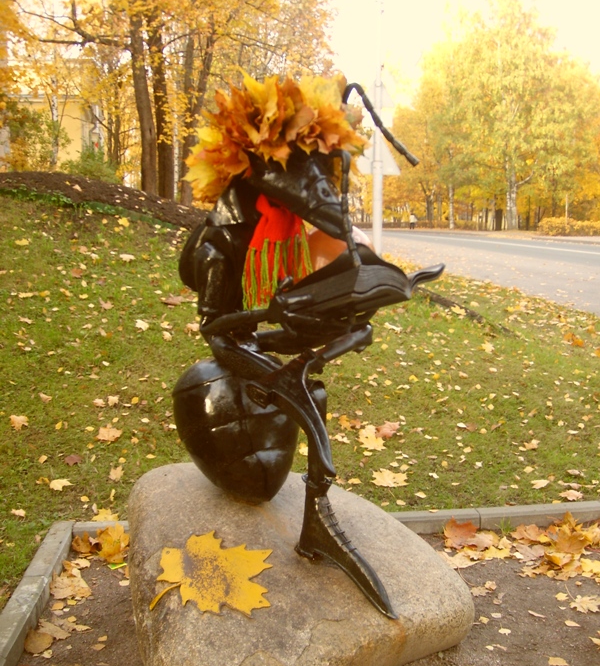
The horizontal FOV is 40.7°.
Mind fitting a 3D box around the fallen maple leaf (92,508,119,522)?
[{"bbox_3d":[-0.875,0.807,3.635,0.120,0.030,0.120,0,16,0],"label":"fallen maple leaf"}]

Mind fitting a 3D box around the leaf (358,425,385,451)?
[{"bbox_3d":[0.406,0.589,4.590,0.142,0.040,0.170,0,14,0],"label":"leaf"}]

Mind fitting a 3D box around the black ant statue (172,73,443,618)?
[{"bbox_3d":[0.020,-0.007,2.750,0.820,1.700,0.600,4,9,28],"label":"black ant statue"}]

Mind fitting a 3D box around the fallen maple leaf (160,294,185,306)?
[{"bbox_3d":[-1.105,-0.300,7.008,0.190,0.030,0.190,0,18,0],"label":"fallen maple leaf"}]

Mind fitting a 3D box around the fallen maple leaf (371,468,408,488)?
[{"bbox_3d":[0.450,0.718,4.069,0.180,0.035,0.160,0,14,0],"label":"fallen maple leaf"}]

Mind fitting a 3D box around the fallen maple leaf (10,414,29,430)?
[{"bbox_3d":[-1.622,0.508,4.676,0.100,0.030,0.100,0,16,0],"label":"fallen maple leaf"}]

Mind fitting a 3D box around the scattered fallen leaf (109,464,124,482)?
[{"bbox_3d":[-0.923,0.689,4.046,0.075,0.035,0.100,0,16,0],"label":"scattered fallen leaf"}]

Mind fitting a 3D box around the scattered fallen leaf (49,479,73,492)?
[{"bbox_3d":[-1.158,0.728,3.909,0.111,0.030,0.110,0,16,0],"label":"scattered fallen leaf"}]

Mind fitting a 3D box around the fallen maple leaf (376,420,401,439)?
[{"bbox_3d":[0.518,0.555,4.729,0.135,0.035,0.140,0,14,0],"label":"fallen maple leaf"}]

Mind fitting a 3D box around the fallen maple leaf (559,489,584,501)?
[{"bbox_3d":[1.305,0.771,3.886,0.120,0.030,0.100,0,14,0],"label":"fallen maple leaf"}]

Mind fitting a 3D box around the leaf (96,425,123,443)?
[{"bbox_3d":[-1.062,0.556,4.507,0.139,0.040,0.140,0,16,0],"label":"leaf"}]

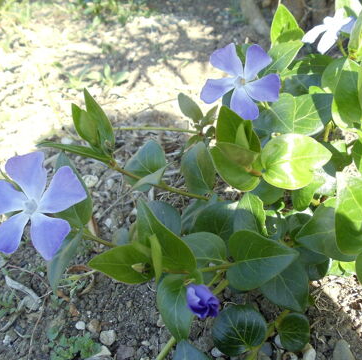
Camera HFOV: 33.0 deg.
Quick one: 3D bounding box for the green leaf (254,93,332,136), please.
[{"bbox_3d":[0.074,-0.044,0.406,0.050,0.010,0.045,5,44,7],"label":"green leaf"}]

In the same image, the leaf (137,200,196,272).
[{"bbox_3d":[-0.009,0.029,0.326,0.025,0.011,0.046,-24,63,-19],"label":"leaf"}]

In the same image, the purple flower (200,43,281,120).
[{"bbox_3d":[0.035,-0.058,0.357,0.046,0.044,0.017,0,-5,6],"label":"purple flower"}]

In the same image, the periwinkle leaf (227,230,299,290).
[{"bbox_3d":[0.042,0.041,0.312,0.038,0.008,0.031,-9,58,-12],"label":"periwinkle leaf"}]

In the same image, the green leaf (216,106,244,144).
[{"bbox_3d":[0.033,-0.031,0.385,0.021,0.031,0.008,-14,0,-8],"label":"green leaf"}]

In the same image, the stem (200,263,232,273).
[{"bbox_3d":[0.019,0.046,0.320,0.019,0.003,0.003,-12,38,-12],"label":"stem"}]

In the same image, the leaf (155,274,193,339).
[{"bbox_3d":[-0.003,0.064,0.305,0.021,0.008,0.036,1,76,9],"label":"leaf"}]

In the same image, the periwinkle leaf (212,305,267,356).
[{"bbox_3d":[0.032,0.083,0.338,0.028,0.008,0.029,-18,48,-12],"label":"periwinkle leaf"}]

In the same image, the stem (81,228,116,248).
[{"bbox_3d":[-0.043,0.031,0.318,0.021,0.004,0.004,25,48,0],"label":"stem"}]

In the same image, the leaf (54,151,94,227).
[{"bbox_3d":[-0.053,0.005,0.300,0.019,0.010,0.036,-14,76,9],"label":"leaf"}]

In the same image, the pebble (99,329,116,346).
[{"bbox_3d":[-0.042,0.091,0.352,0.009,0.008,0.009,0,36,0],"label":"pebble"}]

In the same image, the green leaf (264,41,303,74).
[{"bbox_3d":[0.071,-0.086,0.430,0.040,0.009,0.022,-43,47,-12],"label":"green leaf"}]

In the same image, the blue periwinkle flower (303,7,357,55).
[{"bbox_3d":[0.116,-0.116,0.475,0.042,0.016,0.042,0,60,31],"label":"blue periwinkle flower"}]

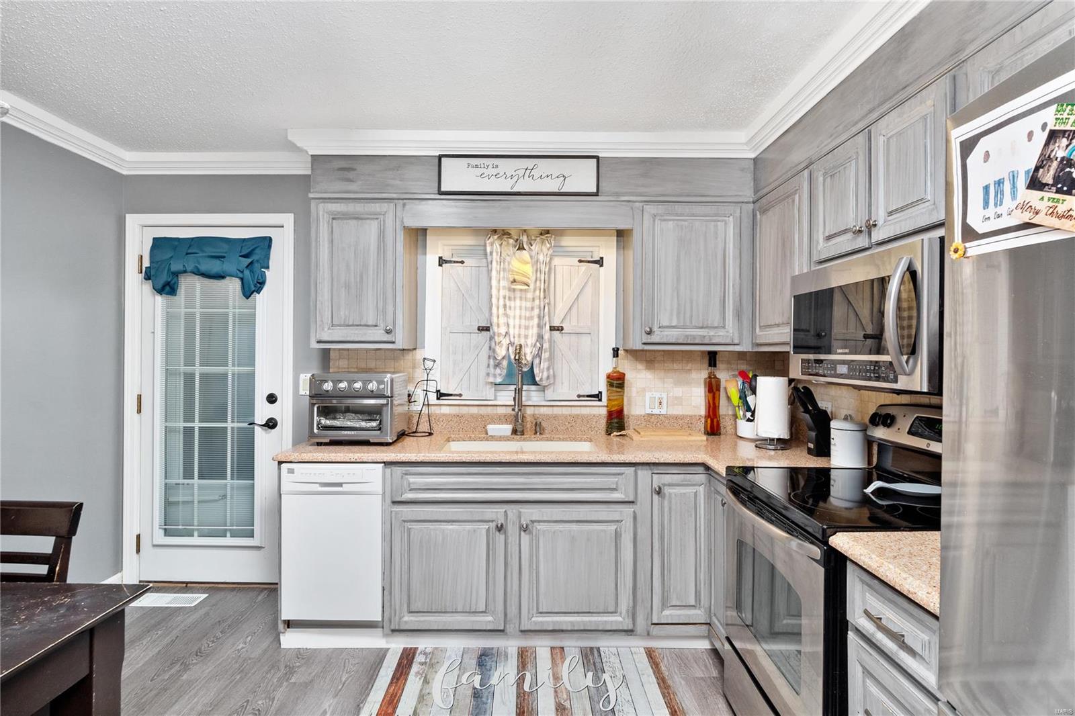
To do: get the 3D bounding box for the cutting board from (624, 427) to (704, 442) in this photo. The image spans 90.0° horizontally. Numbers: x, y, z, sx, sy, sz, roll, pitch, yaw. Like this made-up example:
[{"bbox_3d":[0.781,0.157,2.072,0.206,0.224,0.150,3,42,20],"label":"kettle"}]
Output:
[{"bbox_3d":[0.691,0.414,2.884,0.381,0.036,0.175,0,0,0],"label":"cutting board"}]

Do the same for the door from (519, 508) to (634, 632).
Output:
[{"bbox_3d":[0.179,0.970,2.477,0.534,0.560,0.025,0,1,0],"label":"door"}]

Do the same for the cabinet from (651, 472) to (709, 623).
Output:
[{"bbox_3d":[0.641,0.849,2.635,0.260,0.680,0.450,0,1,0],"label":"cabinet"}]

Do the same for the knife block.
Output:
[{"bbox_3d":[1.278,0.334,2.423,0.165,0.210,0.085,0,0,0],"label":"knife block"}]

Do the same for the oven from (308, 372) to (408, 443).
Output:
[{"bbox_3d":[-0.902,0.252,2.740,0.403,0.343,0.350,0,0,0],"label":"oven"}]

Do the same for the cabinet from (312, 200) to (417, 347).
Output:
[{"bbox_3d":[-0.895,-0.418,2.817,0.463,0.730,0.326,0,0,0],"label":"cabinet"}]

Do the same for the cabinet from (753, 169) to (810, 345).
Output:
[{"bbox_3d":[1.251,-0.407,2.437,0.331,0.715,0.550,0,1,0],"label":"cabinet"}]

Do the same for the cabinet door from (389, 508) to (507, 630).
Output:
[{"bbox_3d":[-0.398,0.941,2.409,0.522,0.549,0.020,0,0,0],"label":"cabinet door"}]

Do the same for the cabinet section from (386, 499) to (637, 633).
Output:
[{"bbox_3d":[-0.116,0.942,2.695,1.125,0.600,0.540,0,0,0],"label":"cabinet section"}]

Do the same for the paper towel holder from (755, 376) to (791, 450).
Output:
[{"bbox_3d":[1.156,0.265,2.632,0.175,0.345,0.175,0,0,0],"label":"paper towel holder"}]

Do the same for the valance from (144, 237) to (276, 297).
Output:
[{"bbox_3d":[-1.831,-0.506,2.994,0.707,0.334,0.080,0,1,0],"label":"valance"}]

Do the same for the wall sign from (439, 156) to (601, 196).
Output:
[{"bbox_3d":[-0.090,-0.900,2.664,0.790,0.193,0.025,0,0,0],"label":"wall sign"}]

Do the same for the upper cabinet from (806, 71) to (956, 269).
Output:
[{"bbox_3d":[1.256,-0.562,1.793,0.331,0.410,0.725,0,1,0],"label":"upper cabinet"}]

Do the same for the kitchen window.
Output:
[{"bbox_3d":[-0.087,-0.227,2.988,1.053,0.982,0.080,0,0,0],"label":"kitchen window"}]

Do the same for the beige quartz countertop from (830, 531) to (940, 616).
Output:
[{"bbox_3d":[1.093,0.486,1.222,0.649,0.037,0.440,0,1,0],"label":"beige quartz countertop"}]

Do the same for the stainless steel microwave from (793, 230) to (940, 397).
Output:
[{"bbox_3d":[1.210,-0.115,1.823,0.417,0.420,0.755,0,1,0],"label":"stainless steel microwave"}]

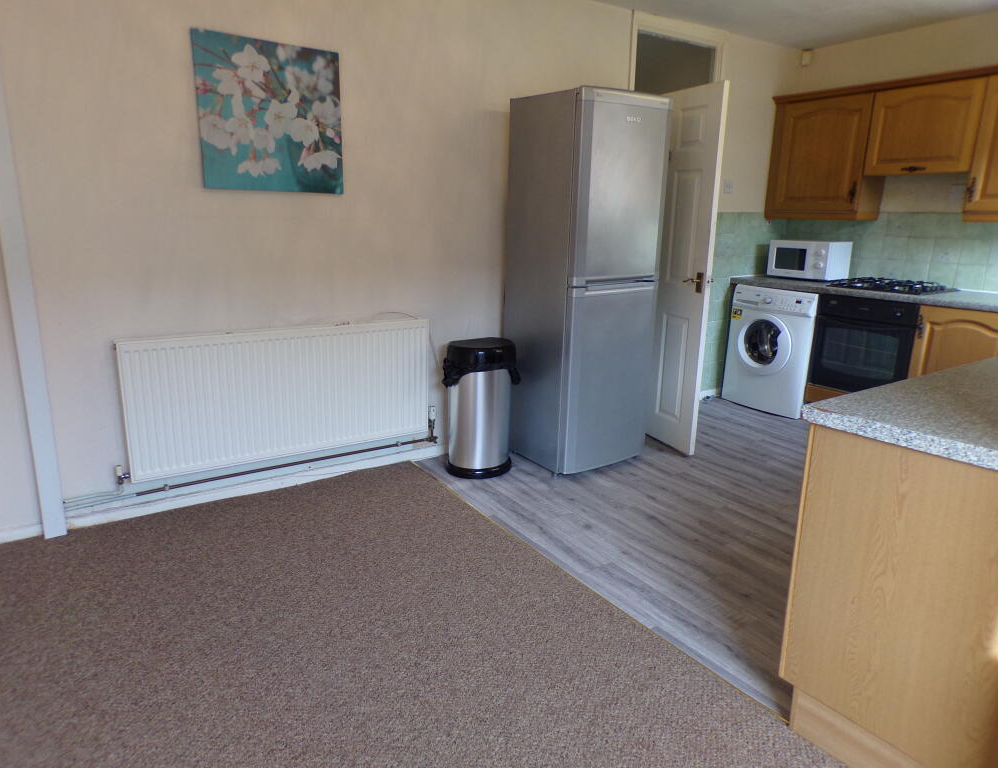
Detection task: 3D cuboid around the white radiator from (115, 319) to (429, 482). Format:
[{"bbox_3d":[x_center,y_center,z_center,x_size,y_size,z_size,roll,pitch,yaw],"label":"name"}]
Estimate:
[{"bbox_3d":[-0.971,0.037,3.340,1.420,0.596,0.085,-8,17,-35],"label":"white radiator"}]

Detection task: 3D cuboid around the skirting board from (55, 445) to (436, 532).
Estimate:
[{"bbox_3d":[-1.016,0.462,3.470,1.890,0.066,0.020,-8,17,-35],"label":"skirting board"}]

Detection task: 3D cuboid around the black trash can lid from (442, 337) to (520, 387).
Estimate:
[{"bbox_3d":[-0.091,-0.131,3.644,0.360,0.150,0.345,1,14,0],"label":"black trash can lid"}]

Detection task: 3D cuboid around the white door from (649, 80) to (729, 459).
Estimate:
[{"bbox_3d":[0.964,-0.643,4.125,0.045,1.974,0.771,-5,15,-23],"label":"white door"}]

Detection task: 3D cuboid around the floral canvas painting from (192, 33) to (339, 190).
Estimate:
[{"bbox_3d":[-0.978,-1.146,3.065,0.615,0.610,0.030,-8,17,-35],"label":"floral canvas painting"}]

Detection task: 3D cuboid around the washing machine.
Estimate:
[{"bbox_3d":[2.055,-0.259,5.061,0.550,0.853,0.600,-9,17,-36],"label":"washing machine"}]

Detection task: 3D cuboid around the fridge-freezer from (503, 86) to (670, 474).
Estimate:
[{"bbox_3d":[0.425,-0.511,3.779,0.567,1.878,0.570,-8,17,-34],"label":"fridge-freezer"}]

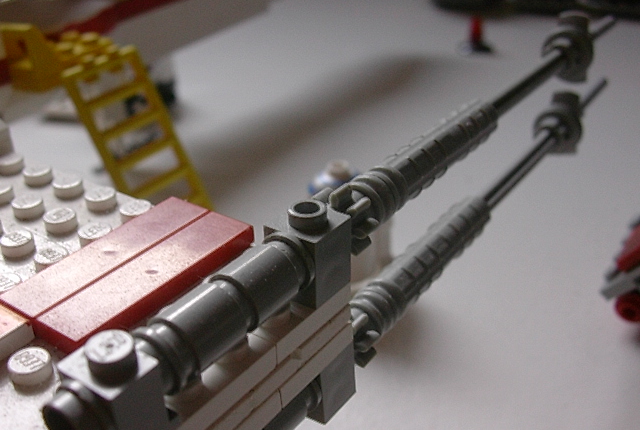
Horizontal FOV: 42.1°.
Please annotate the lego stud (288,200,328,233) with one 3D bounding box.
[{"bbox_3d":[-0.002,0.000,0.103,0.005,0.002,0.005,-1,30,1],"label":"lego stud"}]

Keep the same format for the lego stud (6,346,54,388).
[{"bbox_3d":[-0.034,0.018,0.098,0.005,0.002,0.005,-1,30,1],"label":"lego stud"}]

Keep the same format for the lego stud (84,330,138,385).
[{"bbox_3d":[-0.020,0.013,0.081,0.005,0.002,0.005,18,36,31],"label":"lego stud"}]

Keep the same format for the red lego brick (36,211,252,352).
[{"bbox_3d":[-0.022,0.009,0.111,0.008,0.003,0.032,18,36,31],"label":"red lego brick"}]

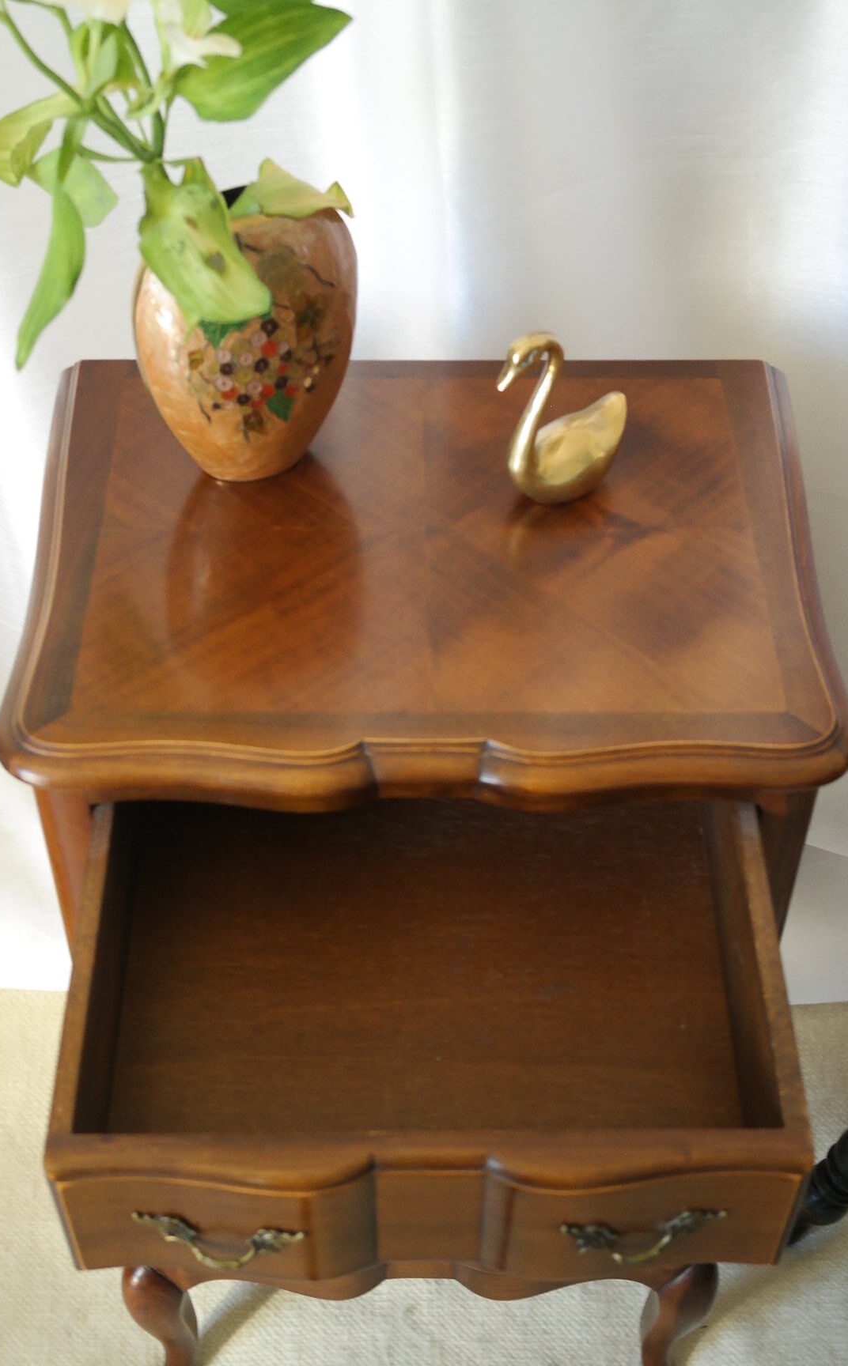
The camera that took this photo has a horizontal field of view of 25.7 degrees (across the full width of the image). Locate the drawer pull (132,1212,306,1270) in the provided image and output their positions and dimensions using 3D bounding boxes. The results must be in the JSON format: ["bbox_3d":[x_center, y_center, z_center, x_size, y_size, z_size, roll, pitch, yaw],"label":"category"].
[{"bbox_3d":[-0.093,0.256,0.844,0.077,0.027,0.016,5,48,3],"label":"drawer pull"}]

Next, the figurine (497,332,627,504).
[{"bbox_3d":[0.076,-0.145,1.010,0.072,0.113,0.045,-5,48,-5],"label":"figurine"}]

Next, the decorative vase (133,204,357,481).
[{"bbox_3d":[-0.093,-0.186,1.004,0.125,0.175,0.072,-18,51,-16],"label":"decorative vase"}]

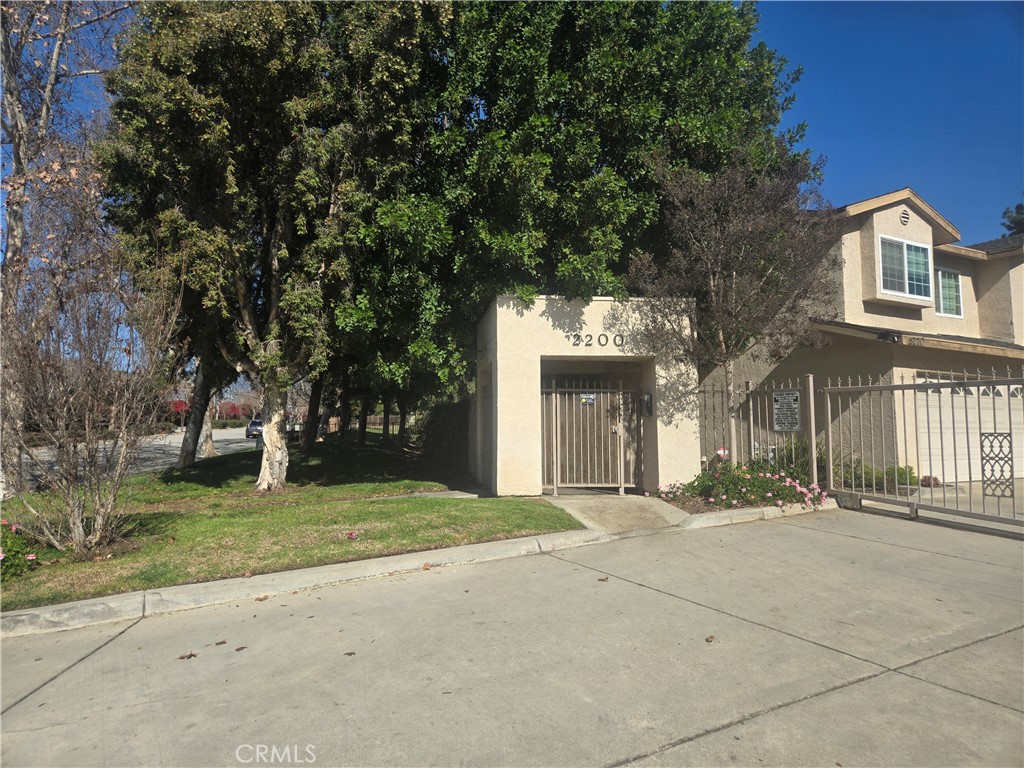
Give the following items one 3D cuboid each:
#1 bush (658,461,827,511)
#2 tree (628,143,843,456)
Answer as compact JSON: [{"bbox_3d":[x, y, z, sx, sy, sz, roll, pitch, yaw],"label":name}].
[{"bbox_3d":[3.670,1.541,10.724,2.550,0.670,1.200,1,-4,-8],"label":"bush"},{"bbox_3d":[3.580,-0.984,10.883,3.300,5.570,3.100,1,-4,-10],"label":"tree"}]

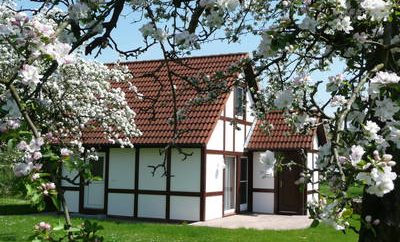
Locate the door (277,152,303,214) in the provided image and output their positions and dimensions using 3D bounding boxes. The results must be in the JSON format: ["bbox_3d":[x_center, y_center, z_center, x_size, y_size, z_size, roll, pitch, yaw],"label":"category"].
[{"bbox_3d":[3.436,2.372,19.810,1.020,2.240,0.110,-1,-5,26],"label":"door"}]

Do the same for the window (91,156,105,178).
[{"bbox_3d":[-3.644,1.647,18.428,0.630,0.840,0.090,-1,-5,26],"label":"window"}]

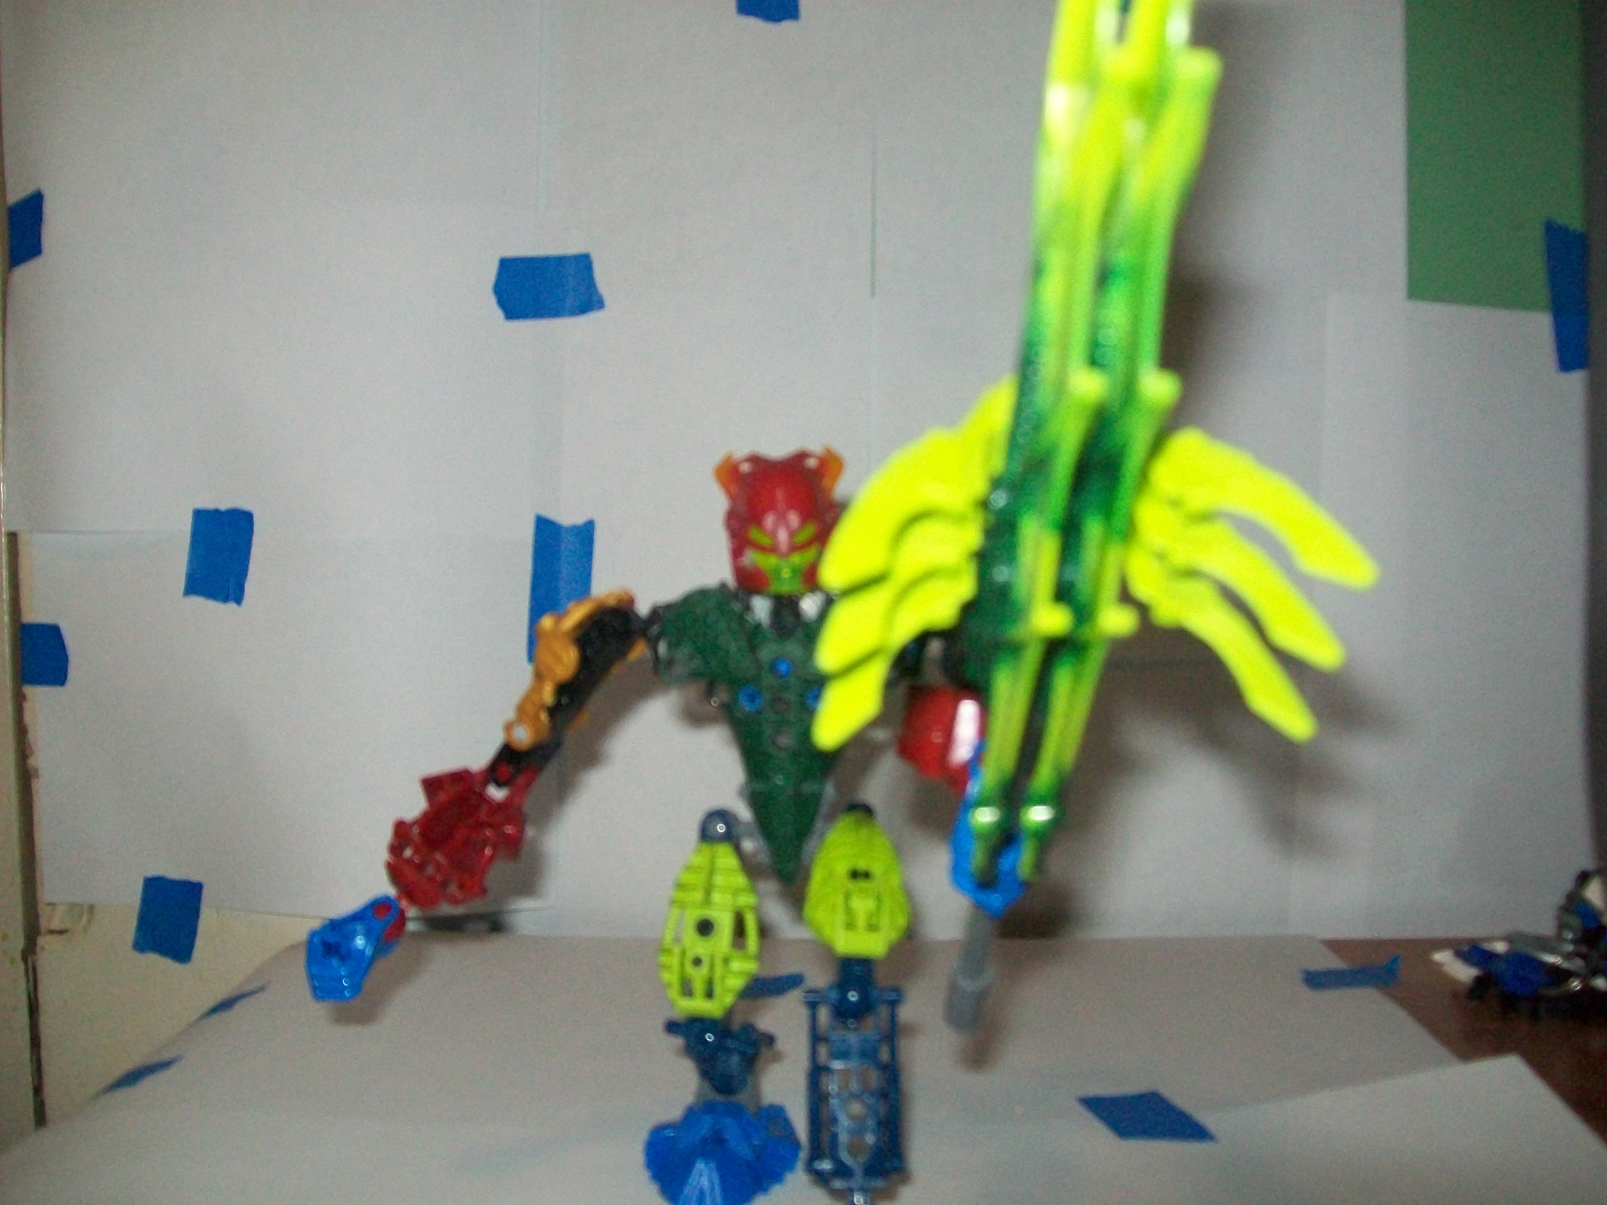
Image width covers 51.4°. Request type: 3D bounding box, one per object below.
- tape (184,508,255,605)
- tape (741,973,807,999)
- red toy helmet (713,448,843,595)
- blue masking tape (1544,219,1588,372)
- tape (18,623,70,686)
[{"bbox_3d":[-0.233,-0.018,0.667,0.025,0.036,0.002,6,4,0],"label":"tape"},{"bbox_3d":[-0.017,0.141,0.610,0.037,0.002,0.023,-1,4,-17],"label":"tape"},{"bbox_3d":[-0.006,-0.021,0.437,0.034,0.038,0.035,3,4,0],"label":"red toy helmet"},{"bbox_3d":[0.301,-0.121,0.660,0.018,0.059,0.002,-2,4,0],"label":"blue masking tape"},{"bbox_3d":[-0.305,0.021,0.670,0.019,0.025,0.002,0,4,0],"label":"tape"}]

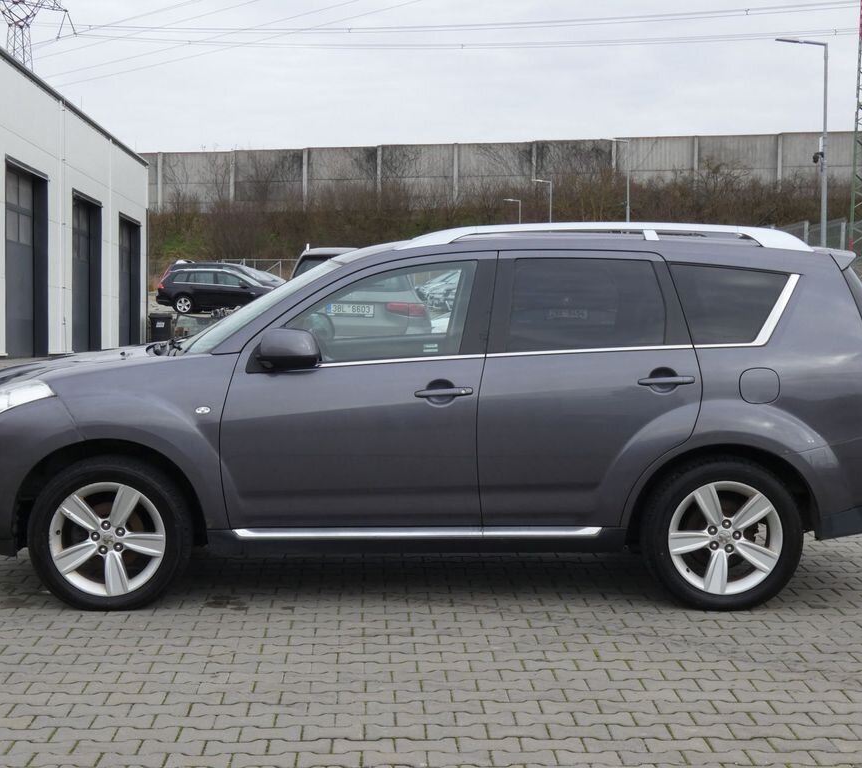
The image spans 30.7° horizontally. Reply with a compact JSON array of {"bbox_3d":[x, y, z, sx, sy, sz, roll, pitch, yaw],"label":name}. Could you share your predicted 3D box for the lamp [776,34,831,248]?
[{"bbox_3d":[6.735,-3.745,28.500,0.960,5.100,0.250,0,2,-2],"label":"lamp"}]

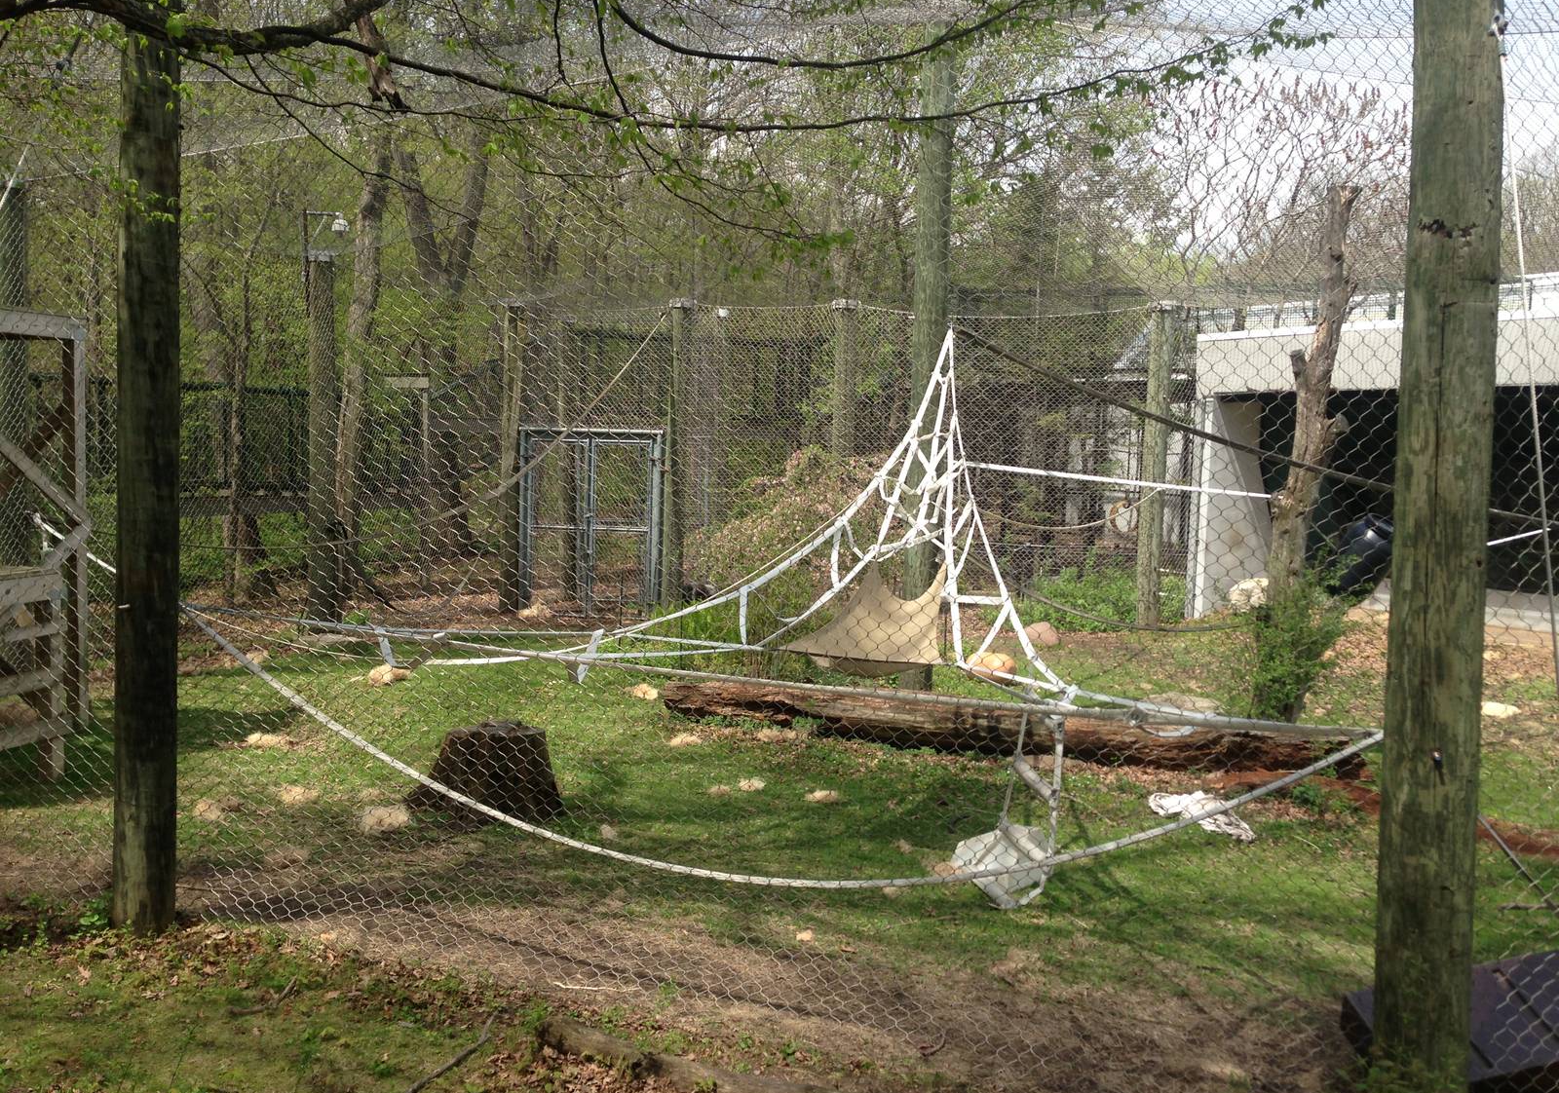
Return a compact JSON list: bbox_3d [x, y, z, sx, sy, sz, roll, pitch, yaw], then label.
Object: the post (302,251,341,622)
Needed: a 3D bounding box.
[{"bbox_3d":[-4.505,-1.067,14.600,0.290,3.641,0.290,0,3,-17],"label":"post"}]

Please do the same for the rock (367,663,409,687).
[{"bbox_3d":[-3.110,1.031,11.900,0.350,0.150,0.270,0,4,-15],"label":"rock"}]

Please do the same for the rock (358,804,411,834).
[{"bbox_3d":[-2.021,1.390,7.666,0.260,0.110,0.210,0,4,-15],"label":"rock"}]

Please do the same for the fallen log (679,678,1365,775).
[{"bbox_3d":[1.500,1.161,10.319,4.790,0.340,0.400,3,4,19],"label":"fallen log"}]

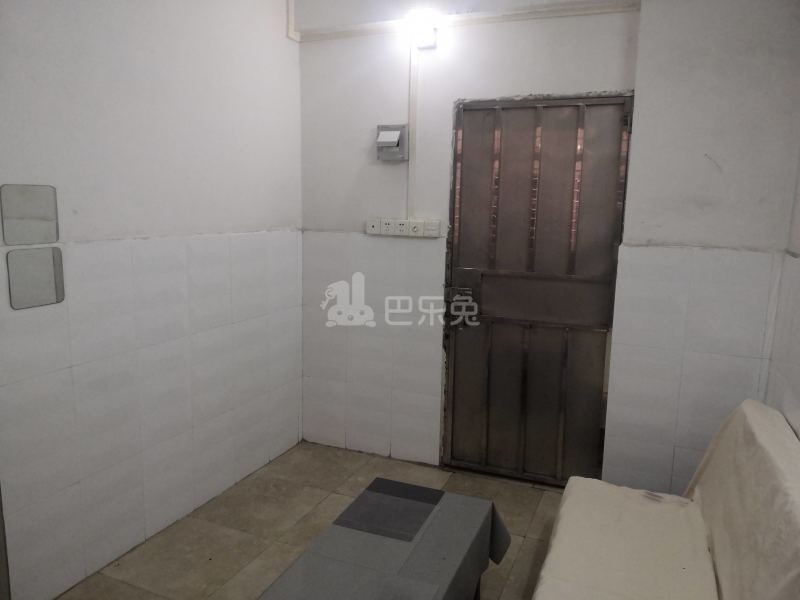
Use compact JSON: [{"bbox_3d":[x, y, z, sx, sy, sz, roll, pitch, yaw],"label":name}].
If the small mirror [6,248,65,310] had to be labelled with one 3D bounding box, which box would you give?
[{"bbox_3d":[-1.240,-0.071,2.127,0.012,0.190,0.192,5,10,23],"label":"small mirror"}]

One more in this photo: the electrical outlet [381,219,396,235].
[{"bbox_3d":[-0.063,-0.399,3.436,0.086,0.086,0.030,5,10,23],"label":"electrical outlet"}]

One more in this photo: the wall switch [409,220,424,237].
[{"bbox_3d":[0.092,-0.383,3.372,0.086,0.086,0.030,5,10,23],"label":"wall switch"}]

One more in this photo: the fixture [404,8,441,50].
[{"bbox_3d":[0.114,-1.371,3.162,0.150,0.165,0.125,5,10,23],"label":"fixture"}]

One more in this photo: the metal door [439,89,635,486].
[{"bbox_3d":[0.682,-0.014,3.271,0.883,2.006,0.059,5,9,22],"label":"metal door"}]

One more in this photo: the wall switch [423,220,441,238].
[{"bbox_3d":[0.175,-0.377,3.337,0.088,0.088,0.030,5,10,23],"label":"wall switch"}]

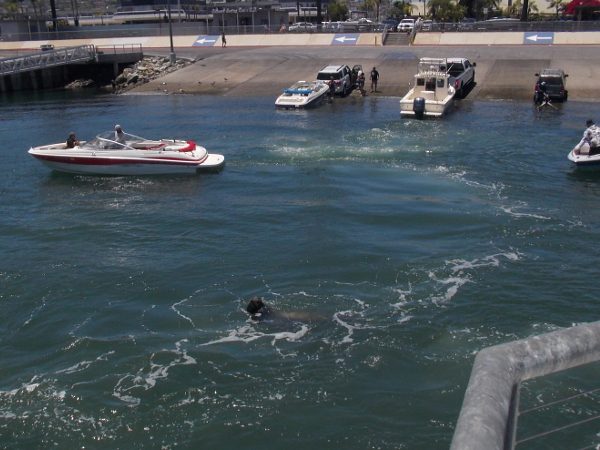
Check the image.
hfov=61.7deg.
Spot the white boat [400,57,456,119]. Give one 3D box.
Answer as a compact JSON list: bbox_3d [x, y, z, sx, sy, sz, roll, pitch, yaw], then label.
[{"bbox_3d":[7.576,-7.882,28.812,2.500,3.000,6.600,9,27,21],"label":"white boat"}]

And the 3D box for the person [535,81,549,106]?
[{"bbox_3d":[15.037,-8.095,31.101,0.700,1.600,0.550,4,21,9],"label":"person"}]

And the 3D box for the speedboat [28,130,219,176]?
[{"bbox_3d":[-5.764,-2.381,16.923,6.450,1.500,2.350,-2,21,-5],"label":"speedboat"}]

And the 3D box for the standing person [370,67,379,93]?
[{"bbox_3d":[5.217,-10.112,34.920,0.600,1.750,0.400,2,21,5],"label":"standing person"}]

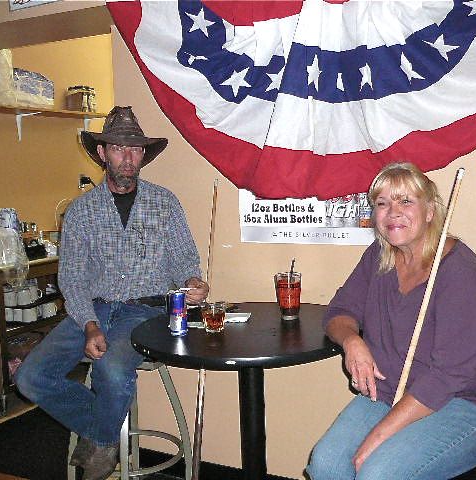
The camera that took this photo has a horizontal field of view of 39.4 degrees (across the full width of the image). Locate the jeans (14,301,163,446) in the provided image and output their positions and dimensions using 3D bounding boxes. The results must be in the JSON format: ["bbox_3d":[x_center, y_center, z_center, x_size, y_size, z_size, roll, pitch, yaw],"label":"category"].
[{"bbox_3d":[-0.484,0.474,2.378,0.412,0.490,0.616,-2,5,7],"label":"jeans"}]

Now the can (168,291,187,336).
[{"bbox_3d":[-0.188,0.230,2.085,0.053,0.135,0.053,-3,5,-3],"label":"can"}]

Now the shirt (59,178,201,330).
[{"bbox_3d":[-0.413,0.029,2.486,0.540,0.519,0.435,-2,5,3],"label":"shirt"}]

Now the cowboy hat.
[{"bbox_3d":[-0.419,-0.379,2.460,0.325,0.180,0.370,2,-2,-14],"label":"cowboy hat"}]

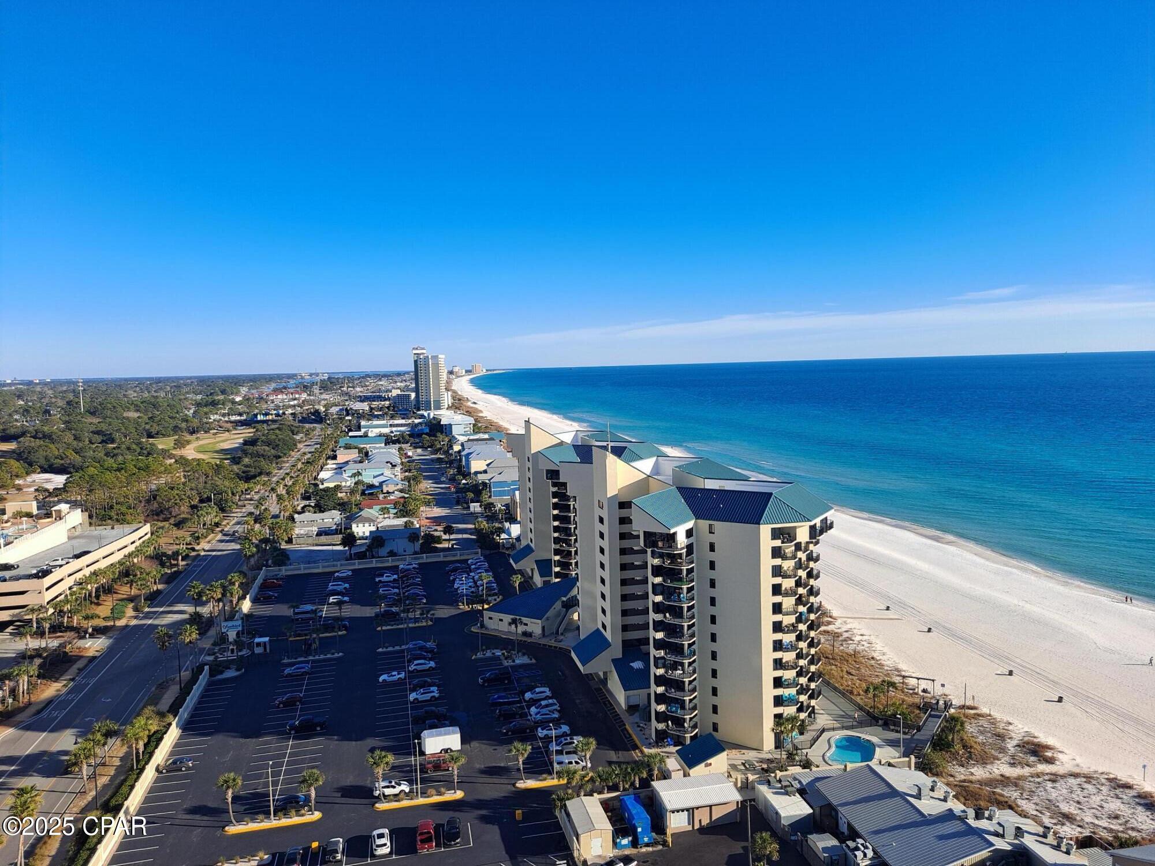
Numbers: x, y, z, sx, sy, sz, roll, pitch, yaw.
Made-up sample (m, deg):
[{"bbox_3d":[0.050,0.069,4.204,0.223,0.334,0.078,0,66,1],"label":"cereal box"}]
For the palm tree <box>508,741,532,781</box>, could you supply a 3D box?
[{"bbox_3d":[-7.598,44.327,112.188,3.030,5.516,3.030,-2,5,0],"label":"palm tree"}]

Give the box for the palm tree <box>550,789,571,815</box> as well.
[{"bbox_3d":[-1.998,45.956,103.408,2.682,3.406,2.682,-2,5,0],"label":"palm tree"}]

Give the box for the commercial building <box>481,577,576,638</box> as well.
[{"bbox_3d":[-9.567,37.334,181.893,14.800,8.000,16.200,1,6,31],"label":"commercial building"}]

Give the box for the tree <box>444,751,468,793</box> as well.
[{"bbox_3d":[-16.320,45.896,112.645,2.920,5.760,2.920,-3,5,-13],"label":"tree"}]

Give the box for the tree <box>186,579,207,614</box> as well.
[{"bbox_3d":[-88.867,39.199,194.796,4.630,9.580,4.630,-3,5,-13],"label":"tree"}]

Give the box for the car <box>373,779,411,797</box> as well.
[{"bbox_3d":[-25.063,48.188,112.908,4.660,1.650,1.850,-2,5,1],"label":"car"}]

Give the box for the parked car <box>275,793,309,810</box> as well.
[{"bbox_3d":[-37.600,48.875,110.182,4.290,1.450,1.800,-2,5,1],"label":"parked car"}]

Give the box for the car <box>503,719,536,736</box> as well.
[{"bbox_3d":[-8.983,45.073,127.677,4.850,1.470,1.840,-3,5,-14],"label":"car"}]

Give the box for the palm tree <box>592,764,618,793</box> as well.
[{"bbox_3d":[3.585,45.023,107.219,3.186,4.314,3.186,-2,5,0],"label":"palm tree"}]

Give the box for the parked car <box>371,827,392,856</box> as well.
[{"bbox_3d":[-23.119,47.874,98.413,1.880,1.620,4.550,-3,5,-17],"label":"parked car"}]

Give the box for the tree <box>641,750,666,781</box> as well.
[{"bbox_3d":[10.130,44.409,110.812,3.300,4.510,3.300,-2,5,0],"label":"tree"}]

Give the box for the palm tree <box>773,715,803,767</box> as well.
[{"bbox_3d":[28.956,42.208,114.632,3.900,7.200,3.900,-2,5,0],"label":"palm tree"}]

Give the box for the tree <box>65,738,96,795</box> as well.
[{"bbox_3d":[-66.620,44.905,111.874,3.900,7.710,3.900,-2,5,0],"label":"tree"}]

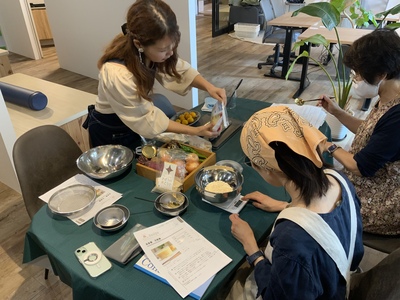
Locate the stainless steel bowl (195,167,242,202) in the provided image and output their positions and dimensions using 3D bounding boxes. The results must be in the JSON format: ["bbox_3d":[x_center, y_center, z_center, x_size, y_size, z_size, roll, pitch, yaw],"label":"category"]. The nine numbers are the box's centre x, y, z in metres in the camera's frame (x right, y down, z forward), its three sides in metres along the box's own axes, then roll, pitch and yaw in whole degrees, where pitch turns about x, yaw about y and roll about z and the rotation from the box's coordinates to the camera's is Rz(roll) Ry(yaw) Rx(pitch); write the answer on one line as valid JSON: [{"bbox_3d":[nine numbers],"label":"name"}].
[{"bbox_3d":[0.077,0.147,1.370,0.199,0.082,0.199,-2,31,0],"label":"stainless steel bowl"}]

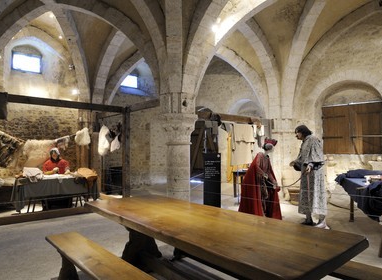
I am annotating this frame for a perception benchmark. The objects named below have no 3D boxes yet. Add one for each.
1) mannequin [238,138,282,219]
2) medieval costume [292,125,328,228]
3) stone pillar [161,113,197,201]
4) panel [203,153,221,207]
[{"bbox_3d":[1.280,0.750,5.123,0.580,1.550,0.620,-2,-3,40],"label":"mannequin"},{"bbox_3d":[2.040,0.643,4.857,0.560,1.740,0.520,-1,-2,15],"label":"medieval costume"},{"bbox_3d":[-0.225,0.504,5.484,0.680,2.070,0.680,0,-2,0],"label":"stone pillar"},{"bbox_3d":[0.400,0.895,5.367,0.330,1.280,0.050,0,-2,0],"label":"panel"}]

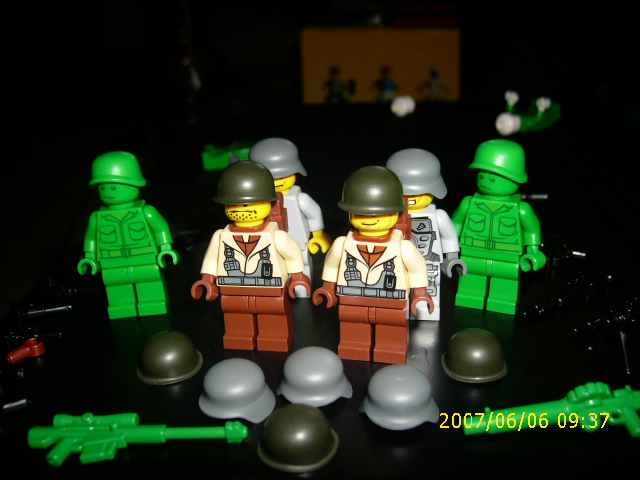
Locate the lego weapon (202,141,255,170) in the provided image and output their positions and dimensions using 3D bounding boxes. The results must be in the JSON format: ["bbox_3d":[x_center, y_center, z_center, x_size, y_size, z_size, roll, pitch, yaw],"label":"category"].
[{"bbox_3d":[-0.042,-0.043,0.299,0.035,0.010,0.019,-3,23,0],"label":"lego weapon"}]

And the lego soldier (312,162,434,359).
[{"bbox_3d":[0.012,0.005,0.131,0.027,0.044,0.018,3,24,13],"label":"lego soldier"}]

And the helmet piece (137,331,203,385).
[{"bbox_3d":[-0.033,0.024,0.131,0.014,0.010,0.015,-6,22,-9],"label":"helmet piece"}]

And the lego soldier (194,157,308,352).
[{"bbox_3d":[-0.016,0.004,0.137,0.028,0.044,0.018,1,24,8],"label":"lego soldier"}]

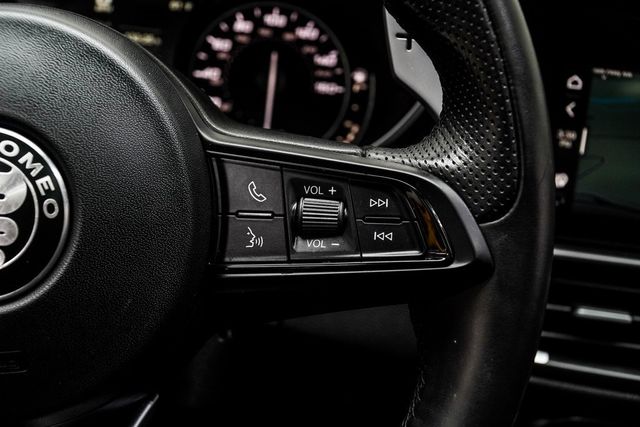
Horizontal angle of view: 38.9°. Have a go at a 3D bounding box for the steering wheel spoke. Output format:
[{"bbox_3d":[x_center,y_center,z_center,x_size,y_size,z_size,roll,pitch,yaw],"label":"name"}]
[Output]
[{"bbox_3d":[0.005,-0.004,0.315,0.108,0.076,0.038,0,5,-2],"label":"steering wheel spoke"}]

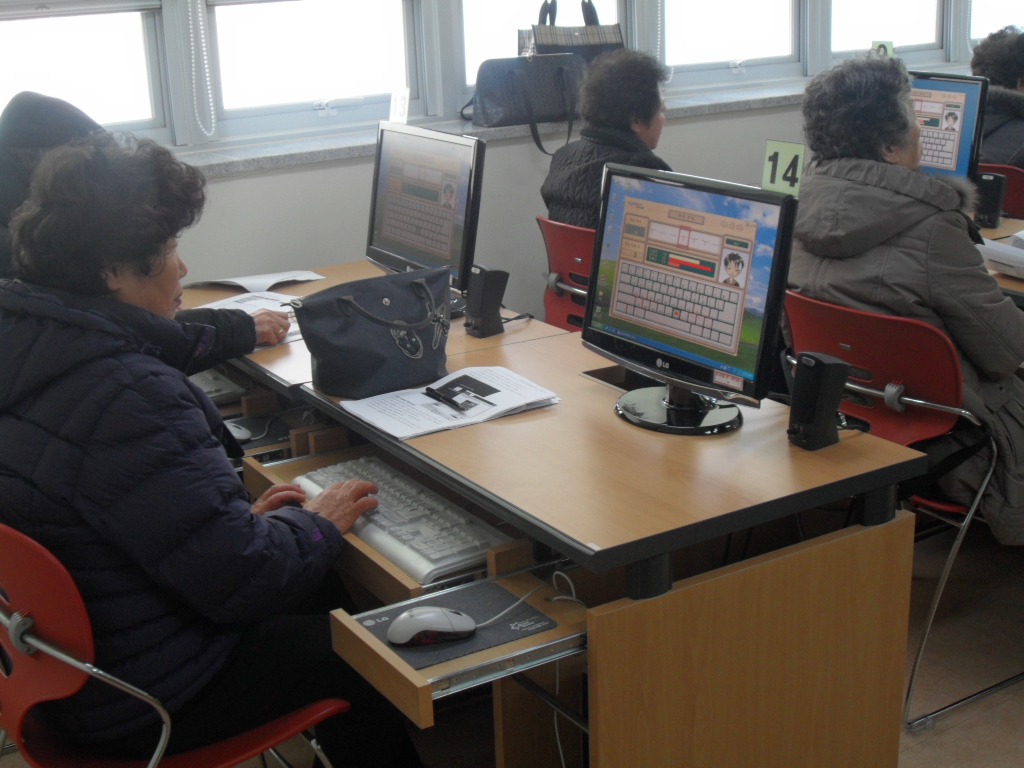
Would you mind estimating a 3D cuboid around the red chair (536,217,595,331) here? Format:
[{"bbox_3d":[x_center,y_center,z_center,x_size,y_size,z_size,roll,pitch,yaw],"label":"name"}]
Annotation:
[{"bbox_3d":[0.348,-0.050,3.763,0.510,0.770,0.500,-12,20,-30],"label":"red chair"}]

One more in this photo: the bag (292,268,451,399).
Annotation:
[{"bbox_3d":[-0.227,-0.093,2.523,0.310,0.183,0.138,-16,22,-38],"label":"bag"}]

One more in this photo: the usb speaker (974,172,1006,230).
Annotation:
[{"bbox_3d":[1.181,-0.456,3.640,0.053,0.133,0.082,9,20,30],"label":"usb speaker"}]

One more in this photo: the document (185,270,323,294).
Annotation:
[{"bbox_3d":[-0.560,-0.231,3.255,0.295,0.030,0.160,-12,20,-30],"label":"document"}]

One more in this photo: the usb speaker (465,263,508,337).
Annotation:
[{"bbox_3d":[-0.042,-0.163,2.813,0.083,0.133,0.053,-14,21,-35],"label":"usb speaker"}]

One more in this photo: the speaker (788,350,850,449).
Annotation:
[{"bbox_3d":[0.452,0.021,2.173,0.085,0.134,0.053,-13,20,-32],"label":"speaker"}]

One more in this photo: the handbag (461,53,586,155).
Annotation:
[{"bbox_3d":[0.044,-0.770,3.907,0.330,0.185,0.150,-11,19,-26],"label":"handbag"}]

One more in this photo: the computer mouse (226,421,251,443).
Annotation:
[{"bbox_3d":[-0.514,0.080,2.677,0.115,0.037,0.061,6,19,22],"label":"computer mouse"}]

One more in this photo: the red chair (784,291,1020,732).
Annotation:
[{"bbox_3d":[0.814,0.180,2.979,0.510,0.770,0.500,-12,20,-30],"label":"red chair"}]

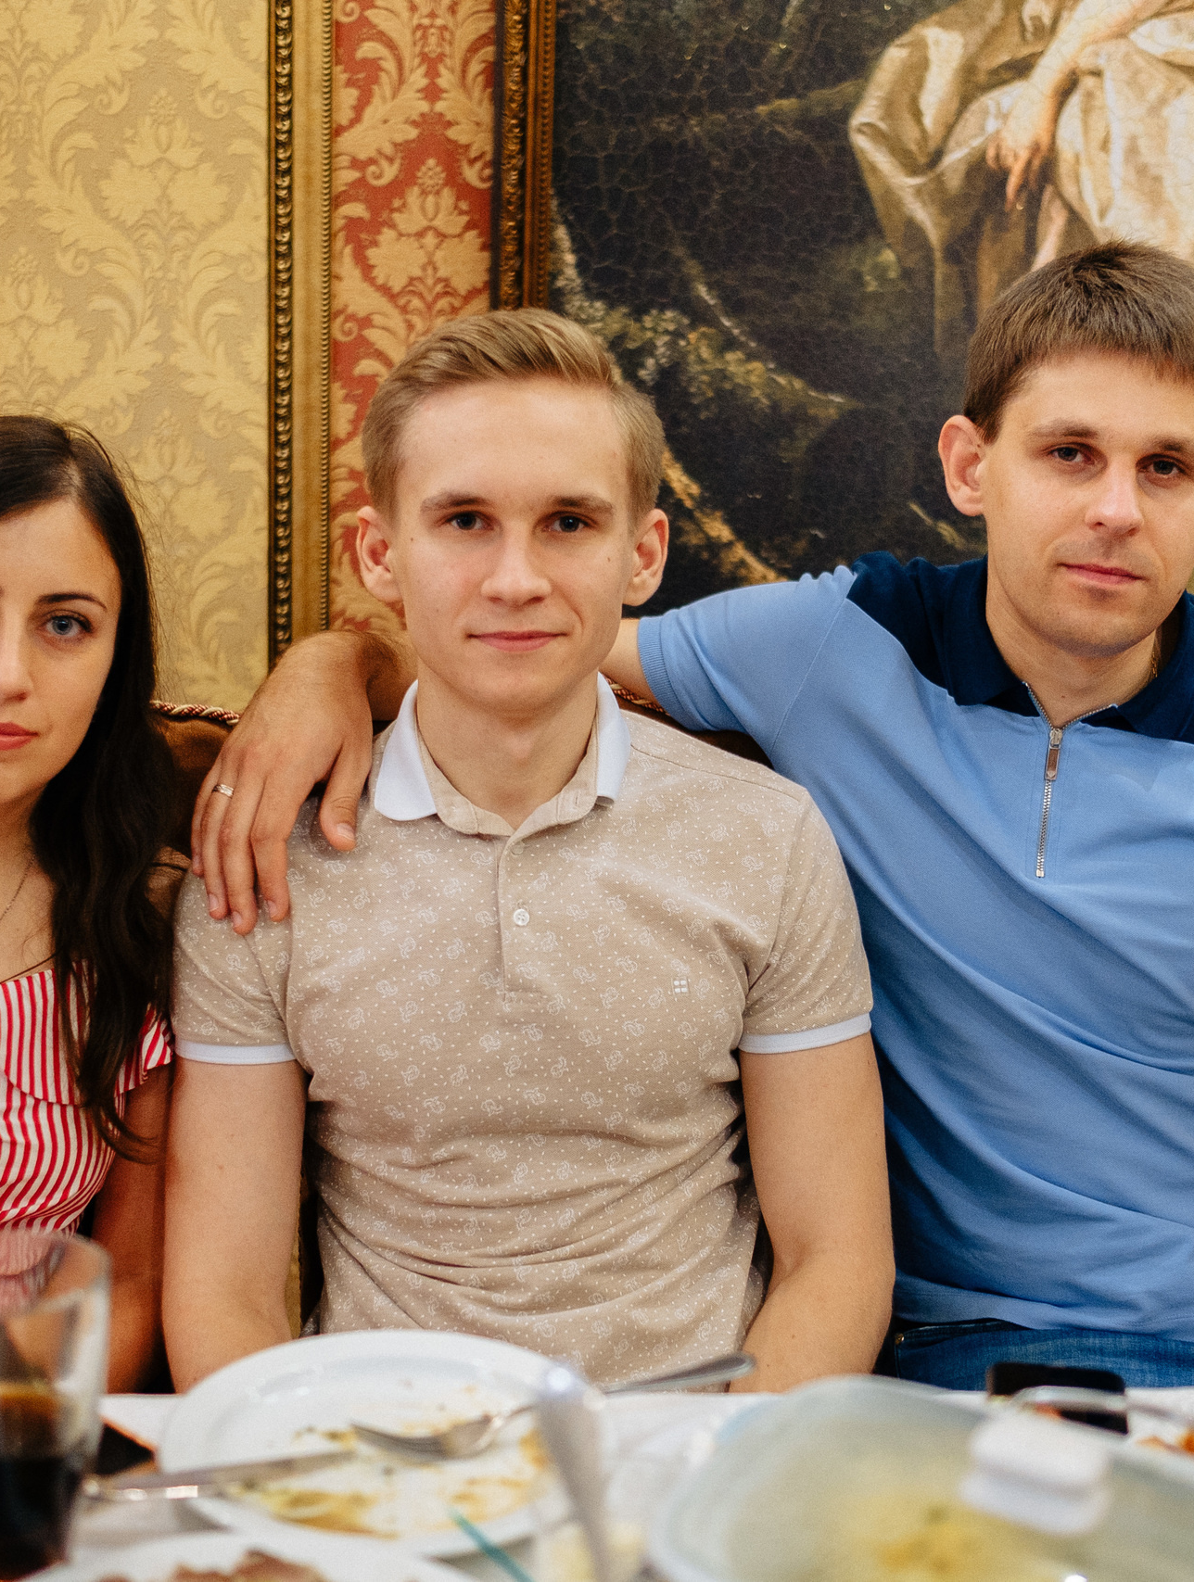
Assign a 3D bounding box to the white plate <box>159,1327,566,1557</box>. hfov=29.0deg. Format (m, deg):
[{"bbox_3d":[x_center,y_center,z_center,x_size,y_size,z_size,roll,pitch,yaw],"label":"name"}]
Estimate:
[{"bbox_3d":[-0.108,0.341,1.197,0.245,0.026,0.245,1,10,0],"label":"white plate"}]

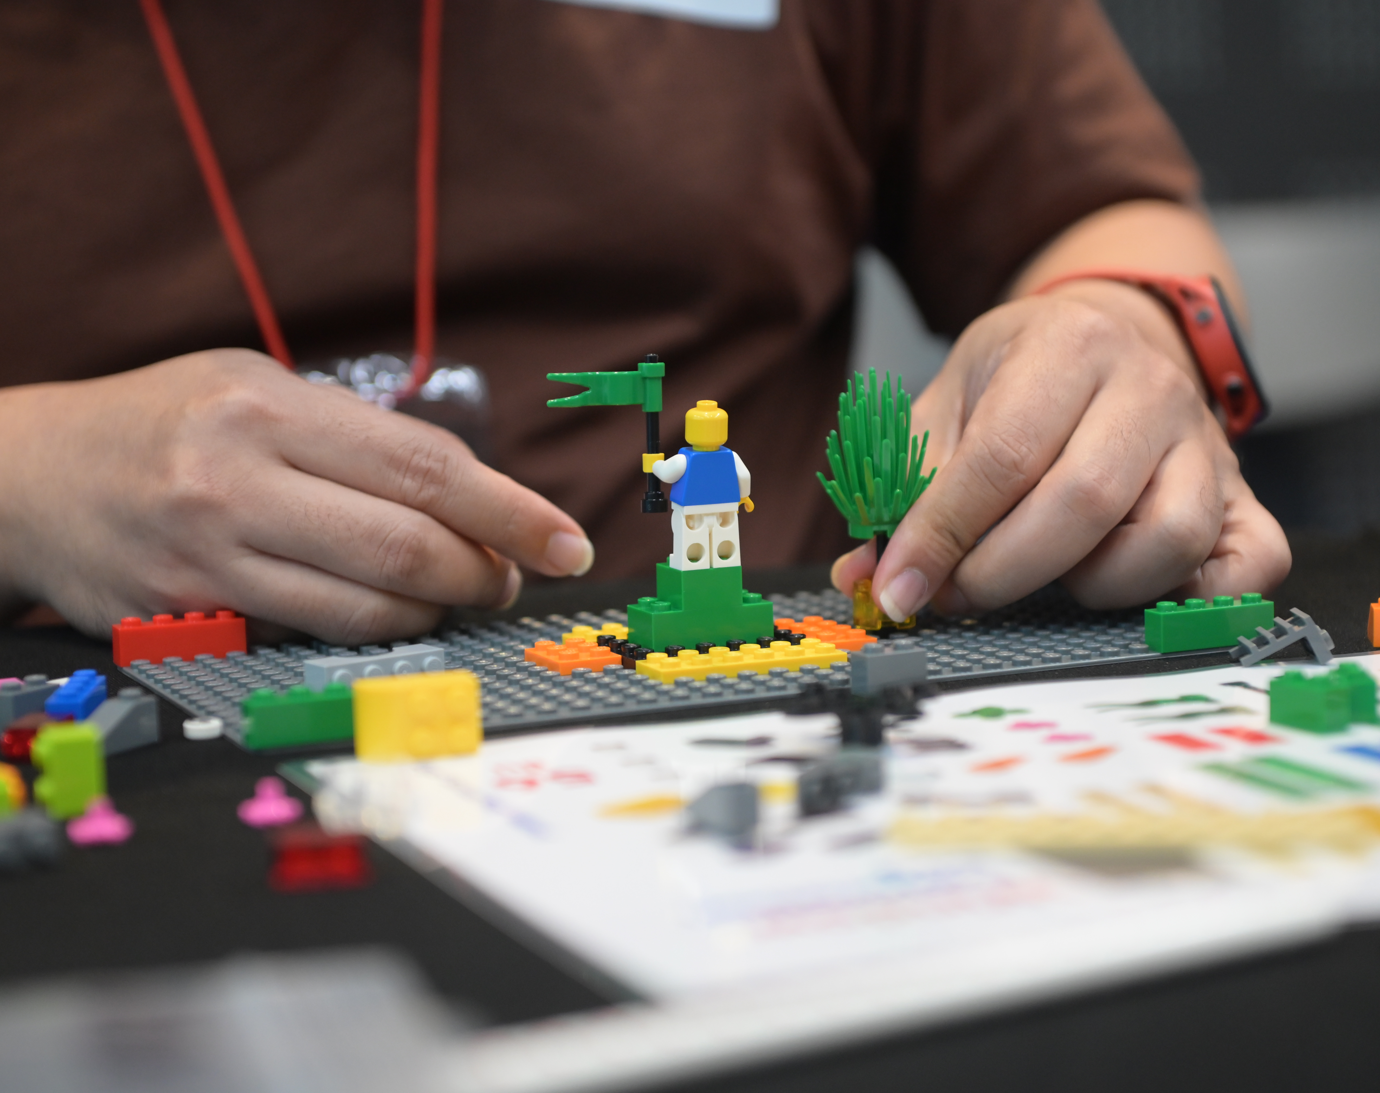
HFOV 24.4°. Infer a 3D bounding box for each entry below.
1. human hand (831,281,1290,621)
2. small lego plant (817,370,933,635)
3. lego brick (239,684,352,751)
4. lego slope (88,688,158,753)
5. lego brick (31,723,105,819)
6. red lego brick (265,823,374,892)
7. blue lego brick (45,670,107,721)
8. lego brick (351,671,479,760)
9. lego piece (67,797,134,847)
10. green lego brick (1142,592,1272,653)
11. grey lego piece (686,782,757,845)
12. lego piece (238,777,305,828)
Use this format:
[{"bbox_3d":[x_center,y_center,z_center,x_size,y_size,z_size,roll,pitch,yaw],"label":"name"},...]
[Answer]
[{"bbox_3d":[0.101,-0.024,0.853,0.092,0.083,0.145,3,22,31],"label":"human hand"},{"bbox_3d":[0.047,-0.012,0.800,0.029,0.065,0.029,-2,7,0],"label":"small lego plant"},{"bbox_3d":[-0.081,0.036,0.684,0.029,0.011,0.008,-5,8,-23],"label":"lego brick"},{"bbox_3d":[-0.125,0.038,0.687,0.008,0.011,0.024,2,8,26],"label":"lego slope"},{"bbox_3d":[-0.121,0.044,0.621,0.011,0.016,0.016,-3,7,-15],"label":"lego brick"},{"bbox_3d":[-0.064,0.054,0.558,0.016,0.008,0.011,-1,7,1],"label":"red lego brick"},{"bbox_3d":[-0.136,0.036,0.705,0.008,0.011,0.032,-2,7,-1],"label":"blue lego brick"},{"bbox_3d":[-0.058,0.036,0.669,0.025,0.016,0.011,-3,7,-10],"label":"lego brick"},{"bbox_3d":[-0.111,0.051,0.599,0.012,0.007,0.012,-3,7,-11],"label":"lego piece"},{"bbox_3d":[0.126,0.019,0.772,0.032,0.011,0.008,-5,8,-23],"label":"green lego brick"},{"bbox_3d":[0.007,0.048,0.588,0.009,0.008,0.009,2,8,29],"label":"grey lego piece"},{"bbox_3d":[-0.080,0.049,0.612,0.012,0.007,0.012,-3,7,-8],"label":"lego piece"}]

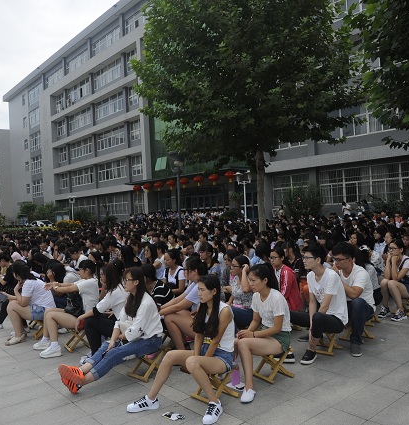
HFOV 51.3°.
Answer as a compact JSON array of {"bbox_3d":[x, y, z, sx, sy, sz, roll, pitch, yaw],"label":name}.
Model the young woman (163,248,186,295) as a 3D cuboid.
[{"bbox_3d":[-0.462,1.047,5.831,0.460,1.100,0.780,-3,0,38],"label":"young woman"}]

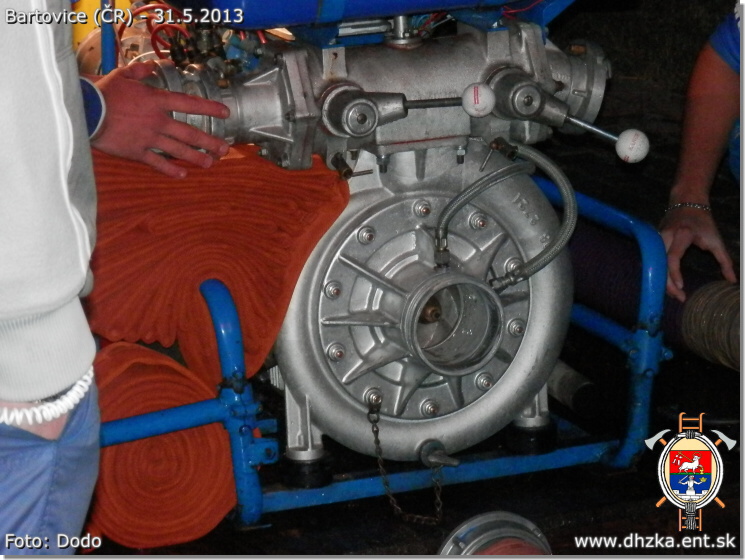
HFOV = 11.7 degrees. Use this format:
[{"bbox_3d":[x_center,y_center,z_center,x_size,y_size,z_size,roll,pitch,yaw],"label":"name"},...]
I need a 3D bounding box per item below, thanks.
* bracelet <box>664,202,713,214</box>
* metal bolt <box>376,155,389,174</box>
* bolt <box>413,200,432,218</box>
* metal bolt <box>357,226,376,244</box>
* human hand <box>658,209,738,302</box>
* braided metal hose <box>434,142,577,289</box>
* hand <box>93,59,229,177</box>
[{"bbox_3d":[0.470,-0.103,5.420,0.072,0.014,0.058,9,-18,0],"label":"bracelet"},{"bbox_3d":[0.013,-0.150,4.739,0.017,0.027,0.017,-7,14,-20],"label":"metal bolt"},{"bbox_3d":[0.066,-0.092,4.729,0.022,0.022,0.022,-7,14,-20],"label":"bolt"},{"bbox_3d":[-0.007,-0.058,4.708,0.022,0.022,0.022,-7,14,-20],"label":"metal bolt"},{"bbox_3d":[0.480,-0.036,5.390,0.118,0.145,0.100,6,-15,0],"label":"human hand"},{"bbox_3d":[0.167,-0.085,4.754,0.229,0.171,0.126,-7,14,-20],"label":"braided metal hose"},{"bbox_3d":[-0.269,-0.204,4.620,0.188,0.138,0.080,12,8,-20],"label":"hand"}]

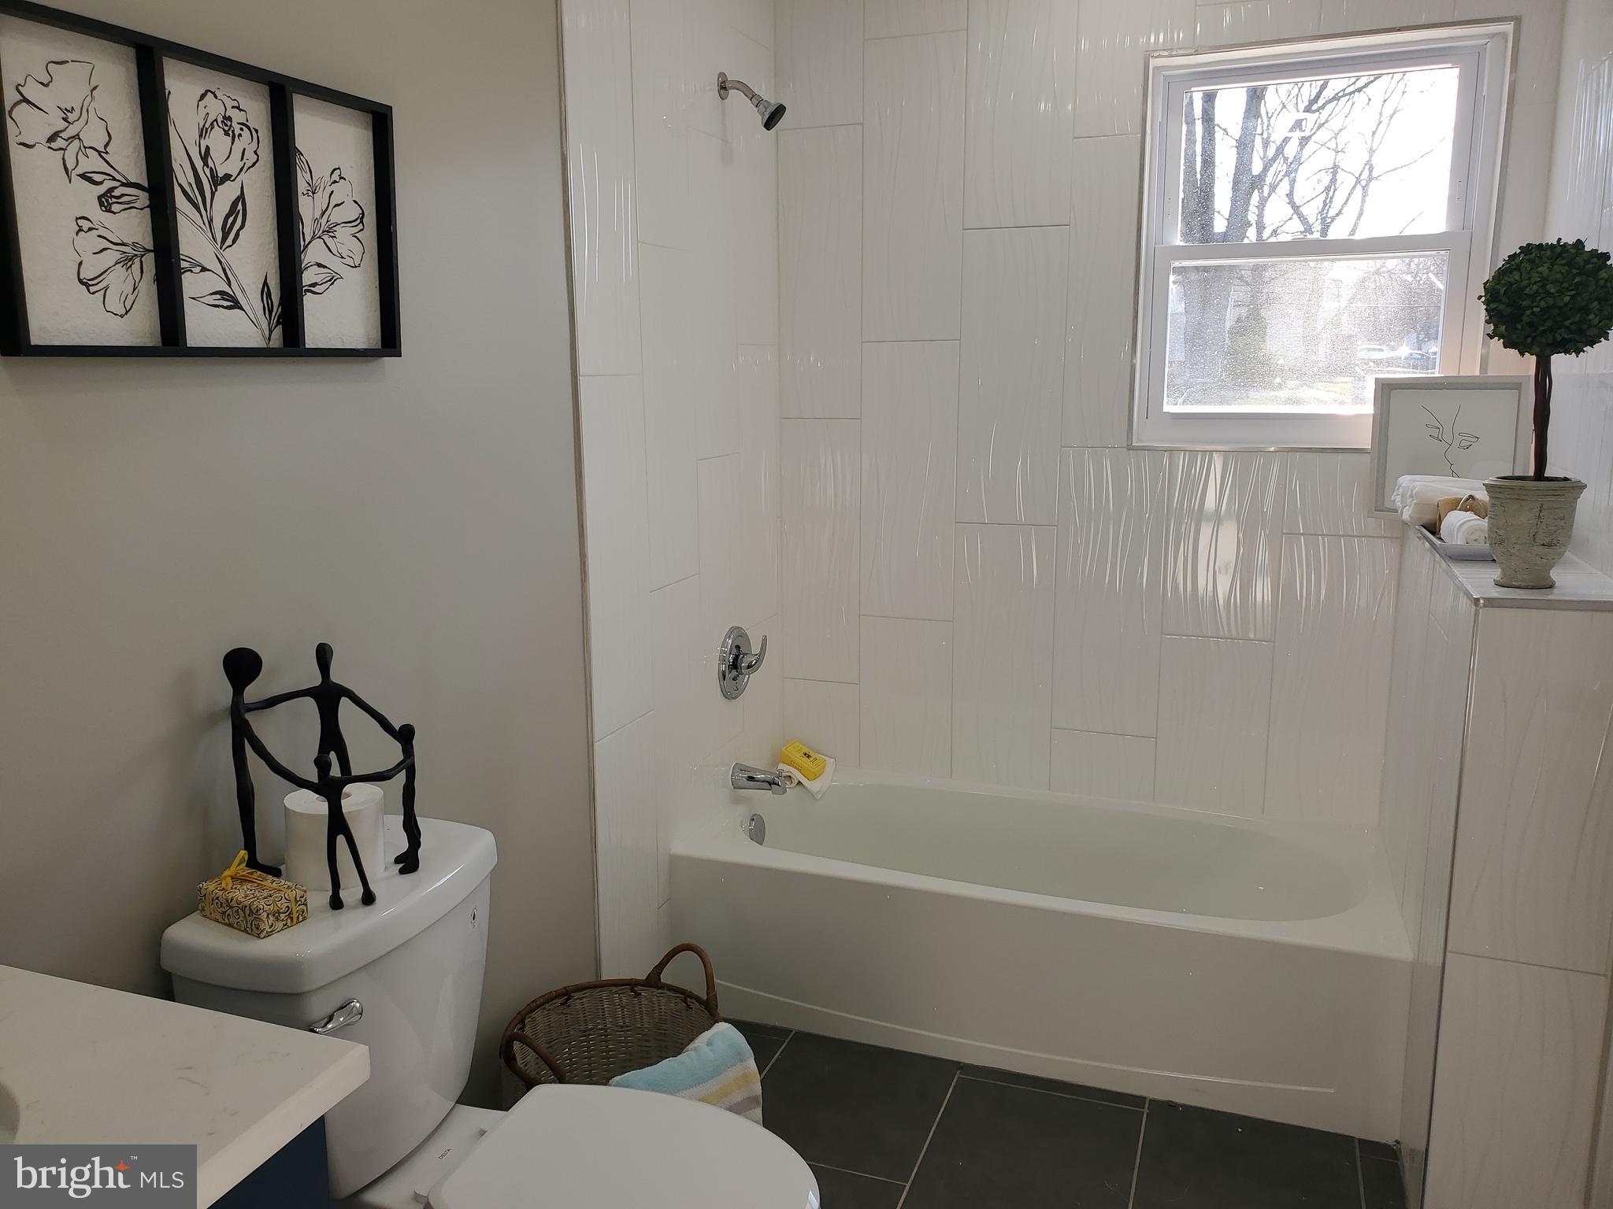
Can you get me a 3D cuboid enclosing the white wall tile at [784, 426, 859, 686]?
[{"bbox_3d":[0.040,-0.138,3.207,0.217,0.705,0.010,4,12,20],"label":"white wall tile"}]

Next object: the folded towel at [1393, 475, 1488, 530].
[{"bbox_3d":[1.312,-0.201,2.440,0.240,0.115,0.170,4,12,20],"label":"folded towel"}]

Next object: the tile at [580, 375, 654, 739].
[{"bbox_3d":[-0.374,-0.095,2.390,0.010,0.703,0.250,4,12,20],"label":"tile"}]

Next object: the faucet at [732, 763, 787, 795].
[{"bbox_3d":[-0.114,0.437,3.002,0.135,0.070,0.060,4,12,20],"label":"faucet"}]

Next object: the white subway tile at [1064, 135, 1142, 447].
[{"bbox_3d":[0.694,-0.725,2.847,0.153,0.705,0.010,4,12,20],"label":"white subway tile"}]

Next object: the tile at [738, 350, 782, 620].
[{"bbox_3d":[-0.120,-0.302,3.094,0.012,0.704,0.266,4,12,20],"label":"tile"}]

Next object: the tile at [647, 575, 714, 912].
[{"bbox_3d":[-0.290,0.302,2.728,0.012,0.713,0.250,4,12,20],"label":"tile"}]

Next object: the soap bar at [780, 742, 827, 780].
[{"bbox_3d":[-0.006,0.418,3.229,0.100,0.039,0.058,29,32,26],"label":"soap bar"}]

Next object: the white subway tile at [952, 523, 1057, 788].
[{"bbox_3d":[0.503,0.132,3.076,0.250,0.676,0.010,4,12,20],"label":"white subway tile"}]

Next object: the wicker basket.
[{"bbox_3d":[-0.337,0.854,2.113,0.364,0.419,0.374,0,11,0],"label":"wicker basket"}]

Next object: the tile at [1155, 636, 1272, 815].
[{"bbox_3d":[0.985,0.287,2.942,0.253,0.419,0.010,4,12,20],"label":"tile"}]

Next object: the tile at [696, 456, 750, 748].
[{"bbox_3d":[-0.207,-0.003,2.907,0.012,0.701,0.247,4,12,20],"label":"tile"}]

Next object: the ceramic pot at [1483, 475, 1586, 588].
[{"bbox_3d":[1.169,-0.118,1.955,0.143,0.172,0.143,4,12,20],"label":"ceramic pot"}]

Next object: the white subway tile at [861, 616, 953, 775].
[{"bbox_3d":[0.267,0.243,3.187,0.250,0.417,0.010,4,12,20],"label":"white subway tile"}]

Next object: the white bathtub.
[{"bbox_3d":[0.522,0.717,2.817,1.500,0.369,0.711,4,12,20],"label":"white bathtub"}]

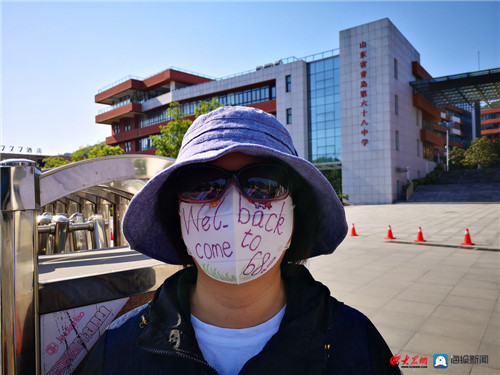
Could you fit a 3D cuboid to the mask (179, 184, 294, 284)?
[{"bbox_3d":[-0.016,0.057,0.480,0.143,0.126,0.080,-2,-2,-1],"label":"mask"}]

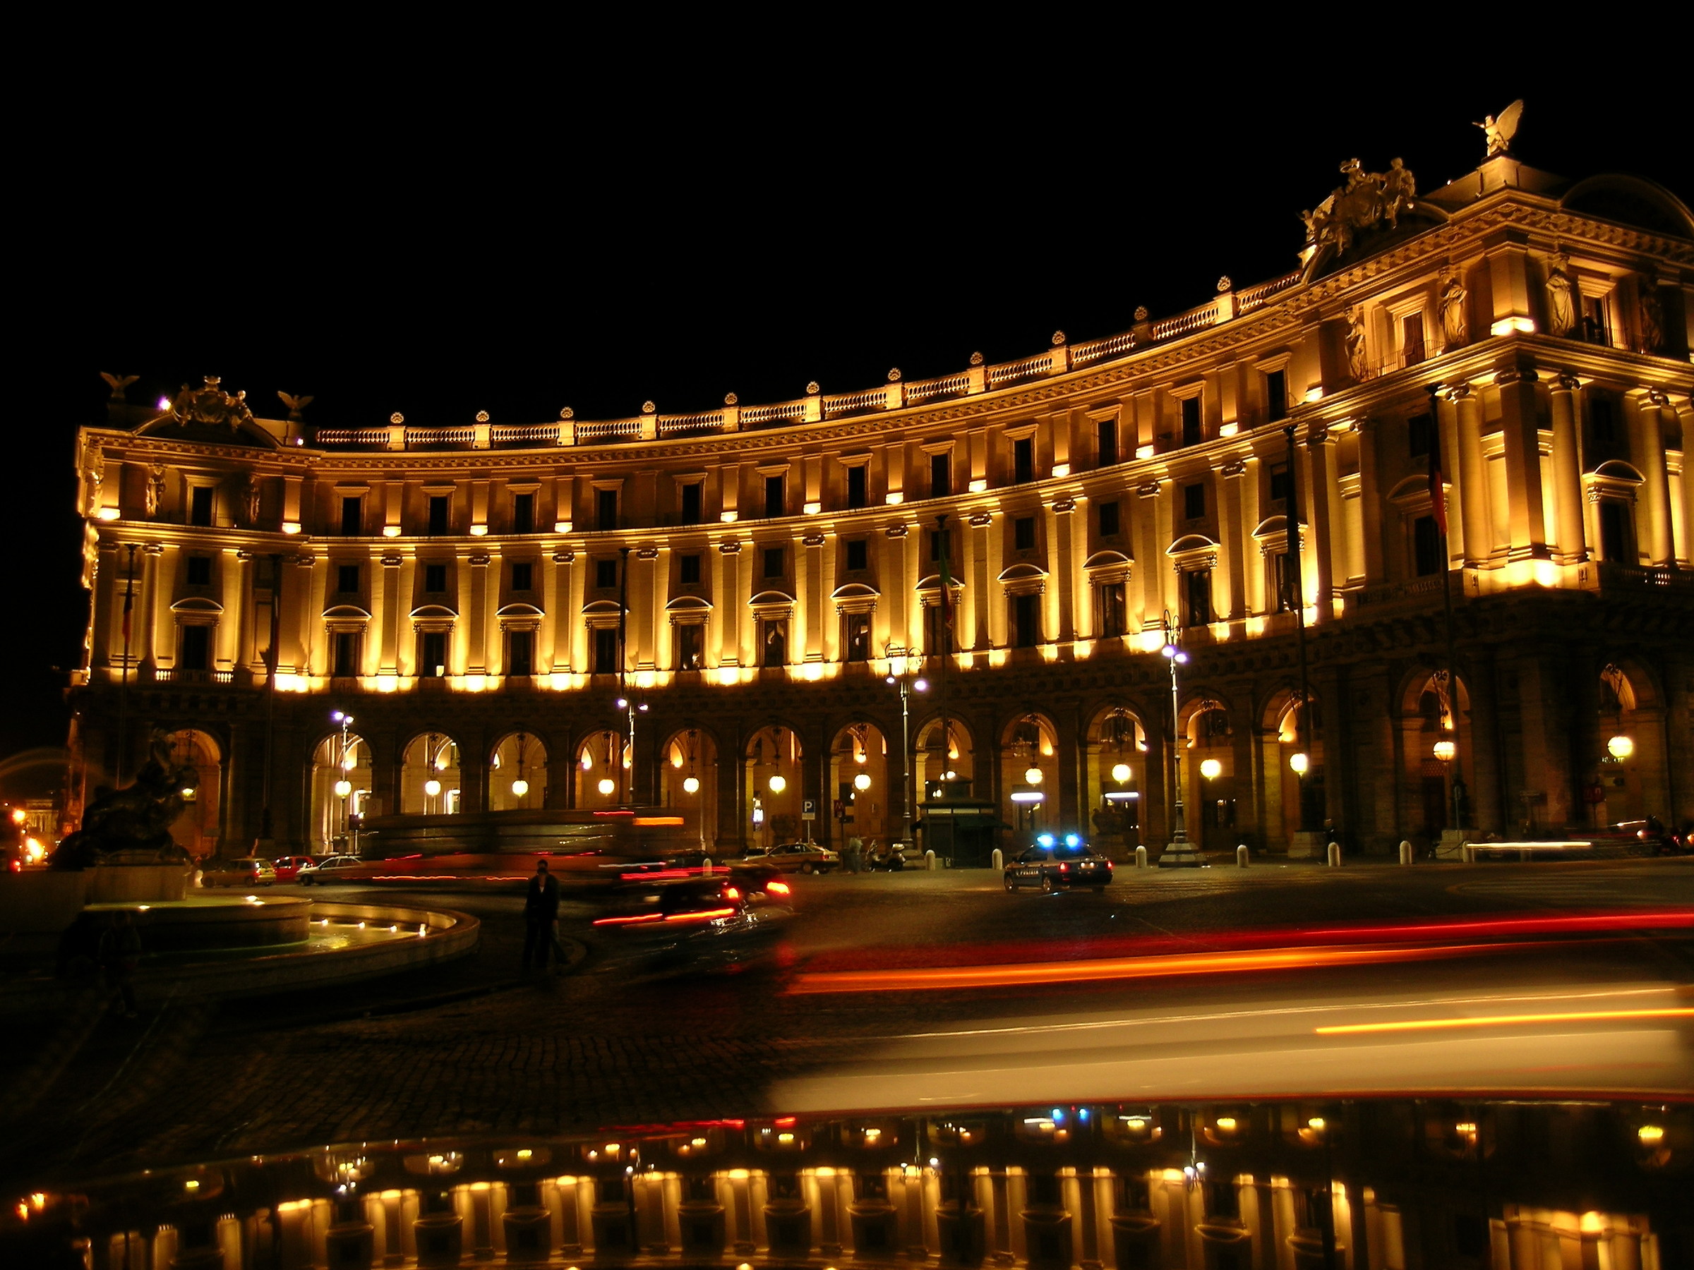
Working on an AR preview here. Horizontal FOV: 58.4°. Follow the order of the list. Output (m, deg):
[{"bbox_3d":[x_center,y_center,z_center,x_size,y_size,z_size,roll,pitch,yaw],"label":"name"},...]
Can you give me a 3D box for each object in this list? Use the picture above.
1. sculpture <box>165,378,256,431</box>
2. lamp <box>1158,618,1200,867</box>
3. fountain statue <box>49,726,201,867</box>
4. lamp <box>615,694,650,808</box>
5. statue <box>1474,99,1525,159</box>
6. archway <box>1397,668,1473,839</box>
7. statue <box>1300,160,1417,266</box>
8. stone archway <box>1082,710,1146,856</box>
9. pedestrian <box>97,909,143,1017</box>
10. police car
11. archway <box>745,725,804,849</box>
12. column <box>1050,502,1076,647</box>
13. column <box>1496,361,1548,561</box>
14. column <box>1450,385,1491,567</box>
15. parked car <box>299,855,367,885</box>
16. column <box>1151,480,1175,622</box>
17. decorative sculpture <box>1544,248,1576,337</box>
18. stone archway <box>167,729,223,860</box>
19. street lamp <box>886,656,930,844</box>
[{"bbox_3d":[-46.268,-16.851,110.379,5.797,3.715,1.500,4,-8,-30],"label":"sculpture"},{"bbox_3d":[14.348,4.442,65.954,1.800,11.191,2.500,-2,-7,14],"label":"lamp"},{"bbox_3d":[-12.418,2.829,26.047,2.150,2.360,1.400,-2,-7,7],"label":"fountain statue"},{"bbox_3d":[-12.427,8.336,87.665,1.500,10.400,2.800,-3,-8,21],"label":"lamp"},{"bbox_3d":[31.199,-24.302,72.916,1.400,2.592,2.150,3,-8,-25],"label":"statue"},{"bbox_3d":[28.226,5.854,72.246,1.200,8.306,4.070,4,-8,-30],"label":"archway"},{"bbox_3d":[23.837,-19.767,70.698,1.500,3.400,5.100,3,-8,-26],"label":"statue"},{"bbox_3d":[15.468,8.074,84.728,1.100,8.293,4.200,6,-10,-43],"label":"stone archway"},{"bbox_3d":[-8.831,3.993,18.421,0.460,1.340,0.440,4,-9,-35],"label":"pedestrian"},{"bbox_3d":[6.299,6.866,45.496,1.760,1.540,4.420,2,-8,-19],"label":"police car"},{"bbox_3d":[-4.379,10.034,98.359,4.200,8.293,1.100,-4,-8,22],"label":"archway"},{"bbox_3d":[12.575,-3.712,87.883,1.280,8.491,0.500,-7,-10,43],"label":"column"},{"bbox_3d":[27.775,-7.114,62.216,1.200,8.160,1.200,3,-8,-26],"label":"column"},{"bbox_3d":[27.339,-6.997,66.358,0.950,8.310,1.000,3,-8,-29],"label":"column"},{"bbox_3d":[-25.259,11.757,75.500,4.250,1.420,1.700,-1,-7,6],"label":"parked car"},{"bbox_3d":[18.981,-5.020,90.858,0.500,8.772,1.250,6,-10,-41],"label":"column"},{"bbox_3d":[29.617,-14.270,63.184,1.100,3.895,0.850,3,-8,-26],"label":"decorative sculpture"},{"bbox_3d":[-43.582,10.550,100.653,4.150,8.680,1.300,3,-8,-27],"label":"stone archway"},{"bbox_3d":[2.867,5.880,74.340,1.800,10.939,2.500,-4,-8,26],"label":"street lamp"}]

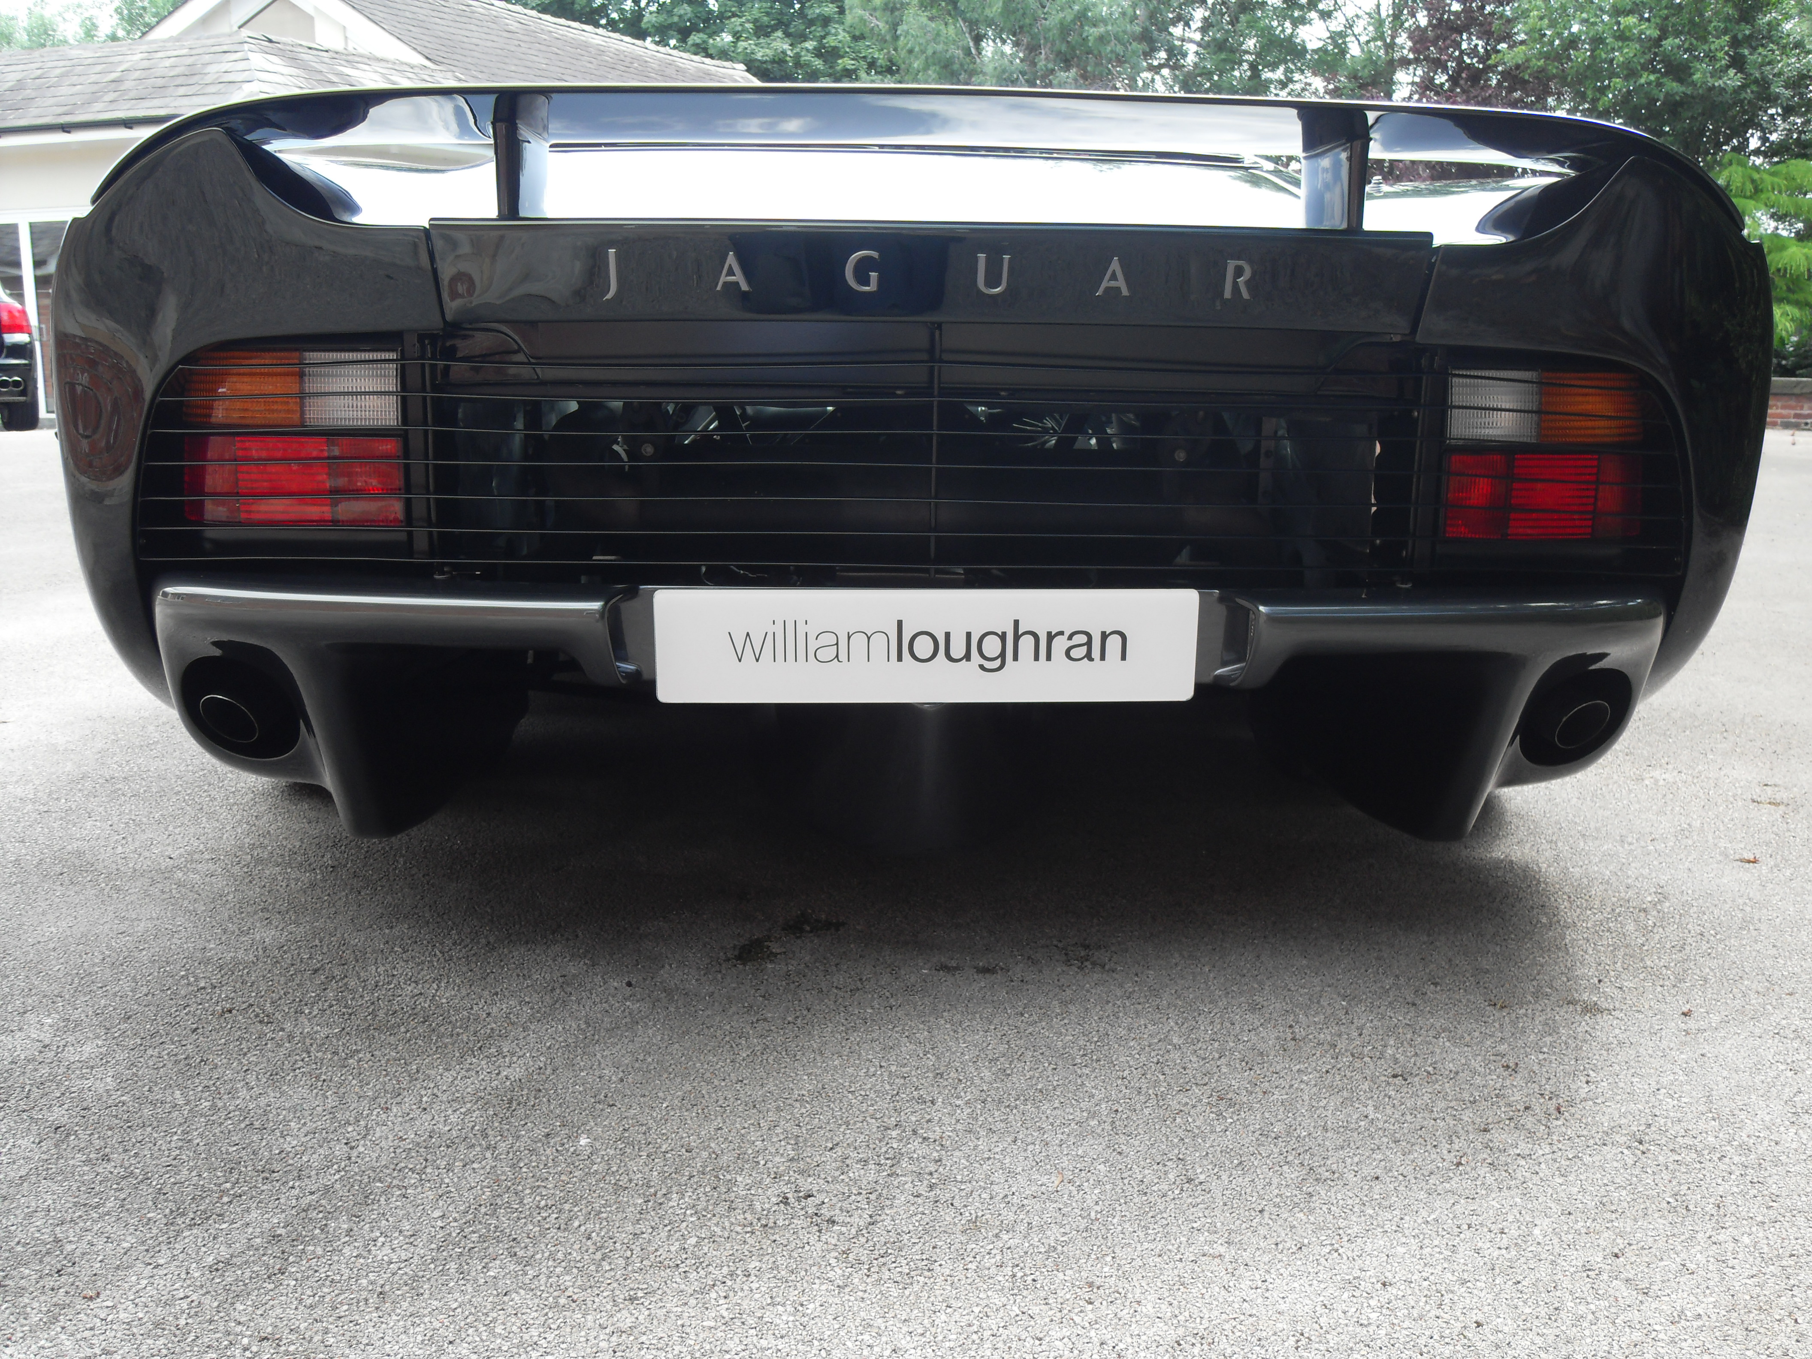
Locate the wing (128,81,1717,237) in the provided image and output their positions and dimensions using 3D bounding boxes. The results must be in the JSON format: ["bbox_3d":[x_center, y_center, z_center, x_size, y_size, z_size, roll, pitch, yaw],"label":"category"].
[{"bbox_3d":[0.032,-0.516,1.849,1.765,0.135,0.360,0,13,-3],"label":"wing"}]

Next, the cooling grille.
[{"bbox_3d":[0.023,-0.225,1.800,1.556,0.246,0.110,0,13,-3],"label":"cooling grille"}]

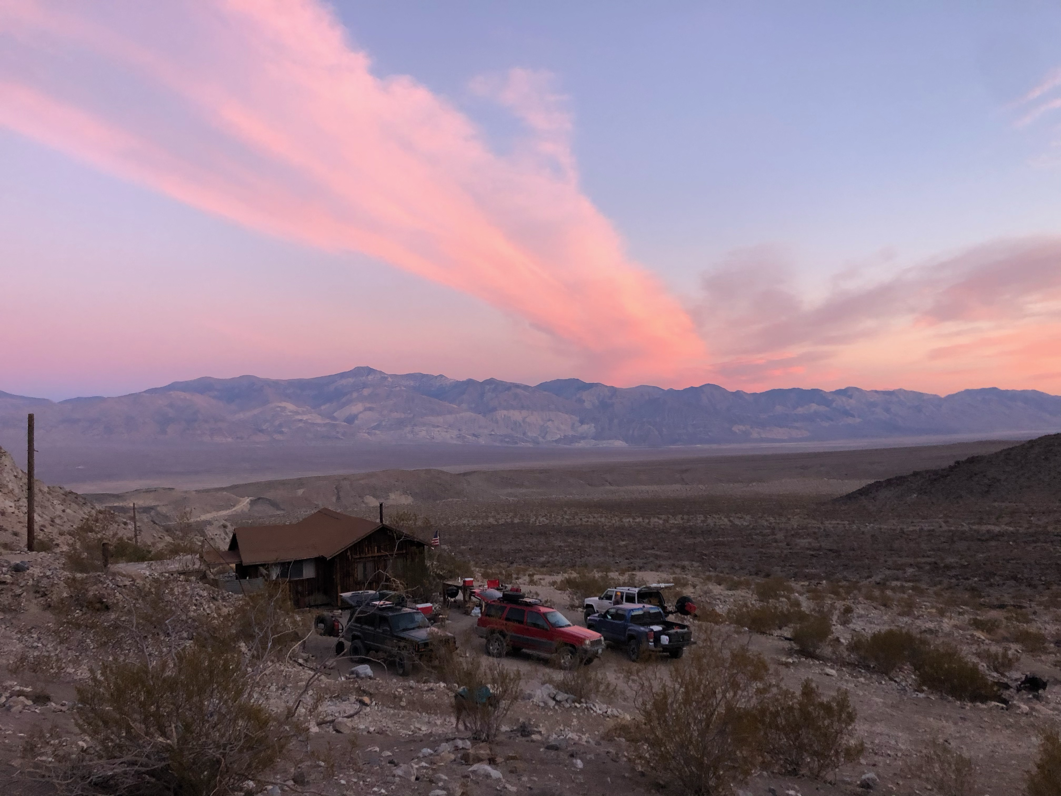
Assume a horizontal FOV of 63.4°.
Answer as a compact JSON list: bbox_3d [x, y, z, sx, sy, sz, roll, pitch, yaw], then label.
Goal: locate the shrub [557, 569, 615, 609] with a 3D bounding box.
[{"bbox_3d":[3.019,10.327,47.000,3.020,1.900,2.410,0,-2,0],"label":"shrub"}]

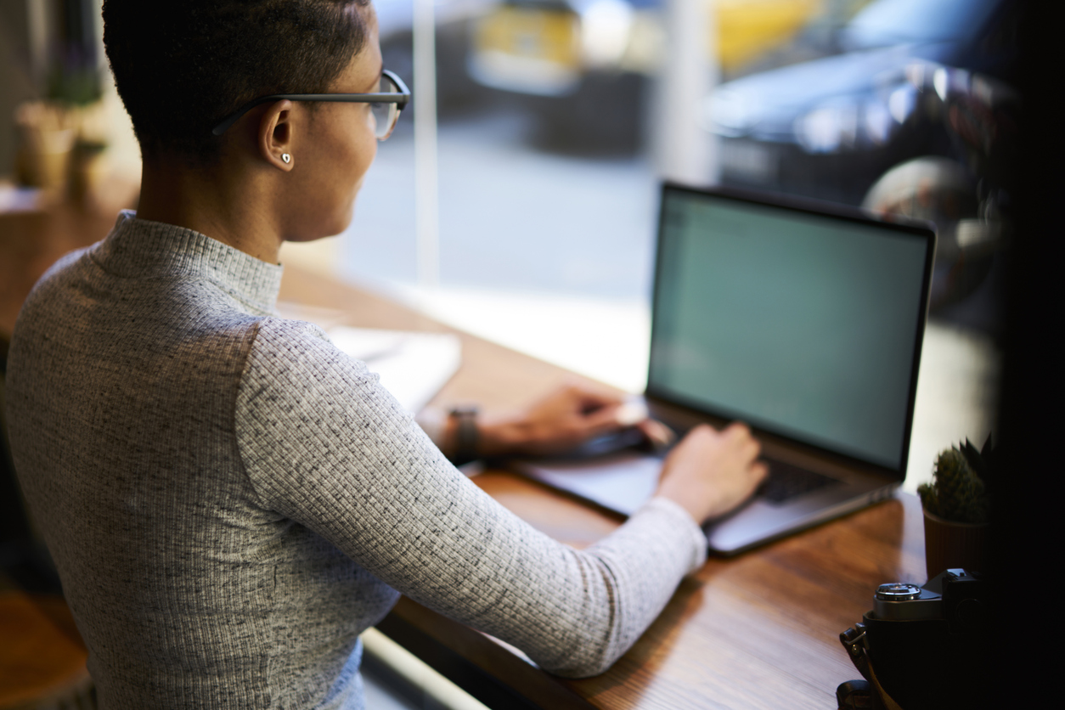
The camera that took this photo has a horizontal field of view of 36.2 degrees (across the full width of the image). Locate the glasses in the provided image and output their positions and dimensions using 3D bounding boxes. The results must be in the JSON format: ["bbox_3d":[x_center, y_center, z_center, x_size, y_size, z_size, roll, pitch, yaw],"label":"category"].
[{"bbox_3d":[-0.182,-0.179,1.152,0.146,0.048,0.140,-7,17,-32],"label":"glasses"}]

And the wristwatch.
[{"bbox_3d":[-0.065,0.077,1.552,0.037,0.050,0.056,-13,20,-32],"label":"wristwatch"}]

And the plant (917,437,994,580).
[{"bbox_3d":[0.332,0.124,1.222,0.088,0.138,0.088,-2,17,0],"label":"plant"}]

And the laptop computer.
[{"bbox_3d":[0.144,-0.004,1.497,0.266,0.235,0.349,-15,21,-35],"label":"laptop computer"}]

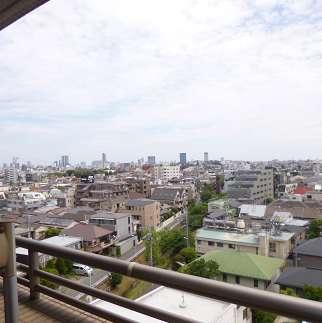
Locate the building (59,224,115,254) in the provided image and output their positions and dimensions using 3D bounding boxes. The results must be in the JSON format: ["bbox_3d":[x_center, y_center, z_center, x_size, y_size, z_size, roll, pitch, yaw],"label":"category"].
[{"bbox_3d":[-17.784,19.369,70.699,10.000,8.000,9.200,-2,0,18],"label":"building"}]

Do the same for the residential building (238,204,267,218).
[{"bbox_3d":[28.013,17.476,89.704,7.500,8.300,6.600,-2,-1,33],"label":"residential building"}]

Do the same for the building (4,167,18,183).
[{"bbox_3d":[-197.957,18.769,394.998,15.000,24.500,12.000,-2,-1,20],"label":"building"}]

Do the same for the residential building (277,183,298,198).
[{"bbox_3d":[71.480,16.515,169.211,5.200,8.000,15.000,-1,0,43],"label":"residential building"}]

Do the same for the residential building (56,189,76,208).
[{"bbox_3d":[-44.513,18.664,139.908,5.600,11.600,6.900,-2,0,19],"label":"residential building"}]

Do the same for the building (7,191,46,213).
[{"bbox_3d":[-56.206,19.051,125.307,8.600,11.300,12.400,-2,0,19],"label":"building"}]

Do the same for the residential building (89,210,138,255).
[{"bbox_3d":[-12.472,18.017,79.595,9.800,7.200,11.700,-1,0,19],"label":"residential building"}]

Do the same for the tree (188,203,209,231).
[{"bbox_3d":[11.947,17.678,94.998,6.200,8.900,6.200,-2,-1,0],"label":"tree"}]

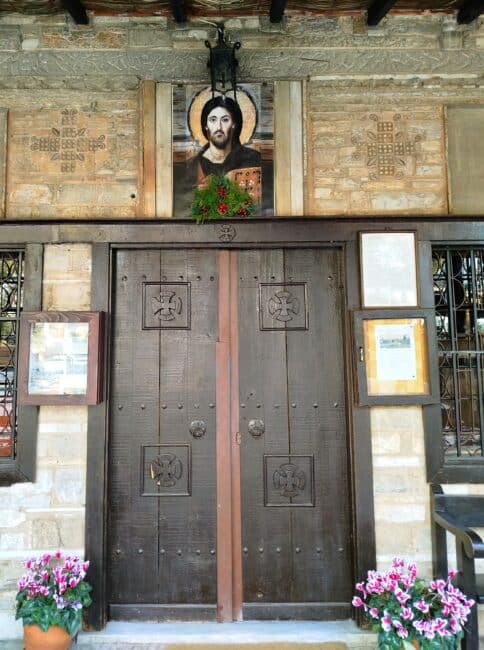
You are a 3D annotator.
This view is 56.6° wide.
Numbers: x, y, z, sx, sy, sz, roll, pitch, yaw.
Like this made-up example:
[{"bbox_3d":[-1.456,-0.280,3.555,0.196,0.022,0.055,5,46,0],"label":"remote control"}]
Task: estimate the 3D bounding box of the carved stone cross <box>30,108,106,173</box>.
[{"bbox_3d":[-1.010,-1.071,2.611,0.438,0.386,0.040,-1,-5,0],"label":"carved stone cross"}]

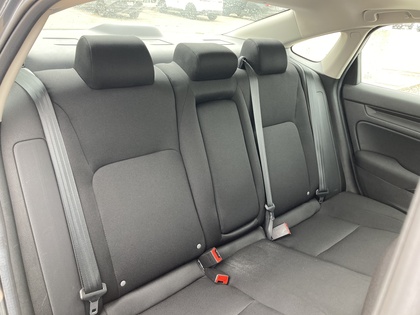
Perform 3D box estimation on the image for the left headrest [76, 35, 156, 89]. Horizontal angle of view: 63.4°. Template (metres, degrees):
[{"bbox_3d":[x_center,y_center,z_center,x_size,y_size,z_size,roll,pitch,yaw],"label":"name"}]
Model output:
[{"bbox_3d":[-0.282,-0.294,1.026,0.220,0.145,0.125,-16,24,-39],"label":"left headrest"}]

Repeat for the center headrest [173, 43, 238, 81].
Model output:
[{"bbox_3d":[-0.017,-0.354,1.249,0.235,0.120,0.125,-16,24,-39],"label":"center headrest"}]

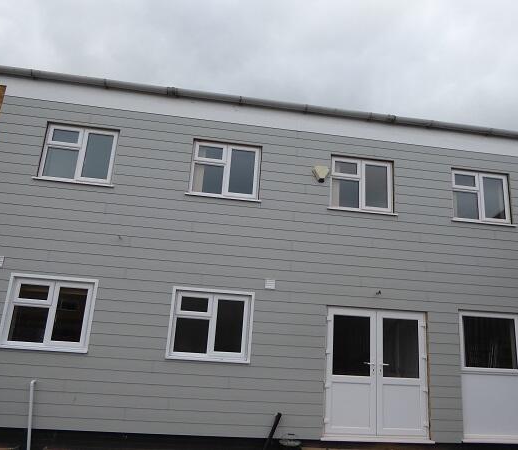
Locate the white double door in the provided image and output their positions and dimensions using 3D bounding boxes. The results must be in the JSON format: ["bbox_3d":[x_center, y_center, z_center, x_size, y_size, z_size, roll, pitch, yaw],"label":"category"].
[{"bbox_3d":[1.919,2.405,7.088,1.731,1.992,0.110,5,-14,-7],"label":"white double door"}]

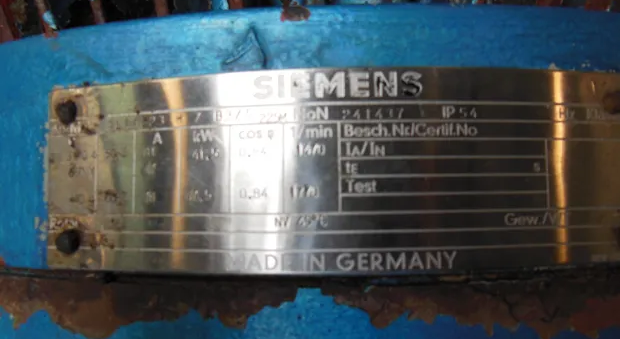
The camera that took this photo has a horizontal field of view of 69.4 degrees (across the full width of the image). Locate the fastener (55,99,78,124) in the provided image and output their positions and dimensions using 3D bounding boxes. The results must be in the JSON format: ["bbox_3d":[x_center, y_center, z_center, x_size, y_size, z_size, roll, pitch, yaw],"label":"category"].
[{"bbox_3d":[-0.069,-0.016,0.126,0.007,0.007,0.003,-2,-4,22],"label":"fastener"}]

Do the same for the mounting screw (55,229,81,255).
[{"bbox_3d":[-0.067,0.020,0.123,0.007,0.007,0.003,-2,-4,22],"label":"mounting screw"}]

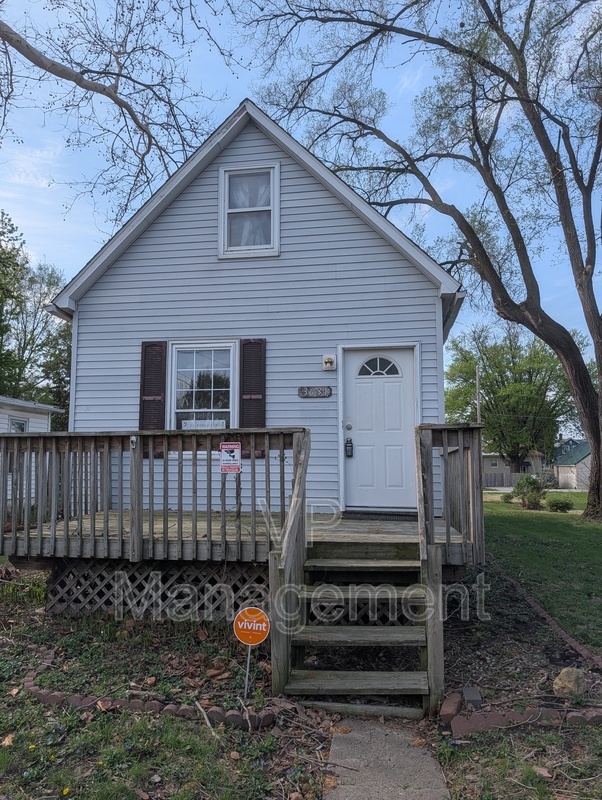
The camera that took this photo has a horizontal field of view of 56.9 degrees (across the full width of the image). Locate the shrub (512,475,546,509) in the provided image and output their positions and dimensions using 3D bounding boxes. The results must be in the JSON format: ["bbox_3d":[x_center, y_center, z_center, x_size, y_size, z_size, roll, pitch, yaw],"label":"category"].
[{"bbox_3d":[8.600,3.460,21.000,1.340,1.280,1.250,0,-6,0],"label":"shrub"}]

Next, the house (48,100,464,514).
[{"bbox_3d":[-0.179,-0.515,11.017,5.670,6.290,7.800,-1,-6,9],"label":"house"}]

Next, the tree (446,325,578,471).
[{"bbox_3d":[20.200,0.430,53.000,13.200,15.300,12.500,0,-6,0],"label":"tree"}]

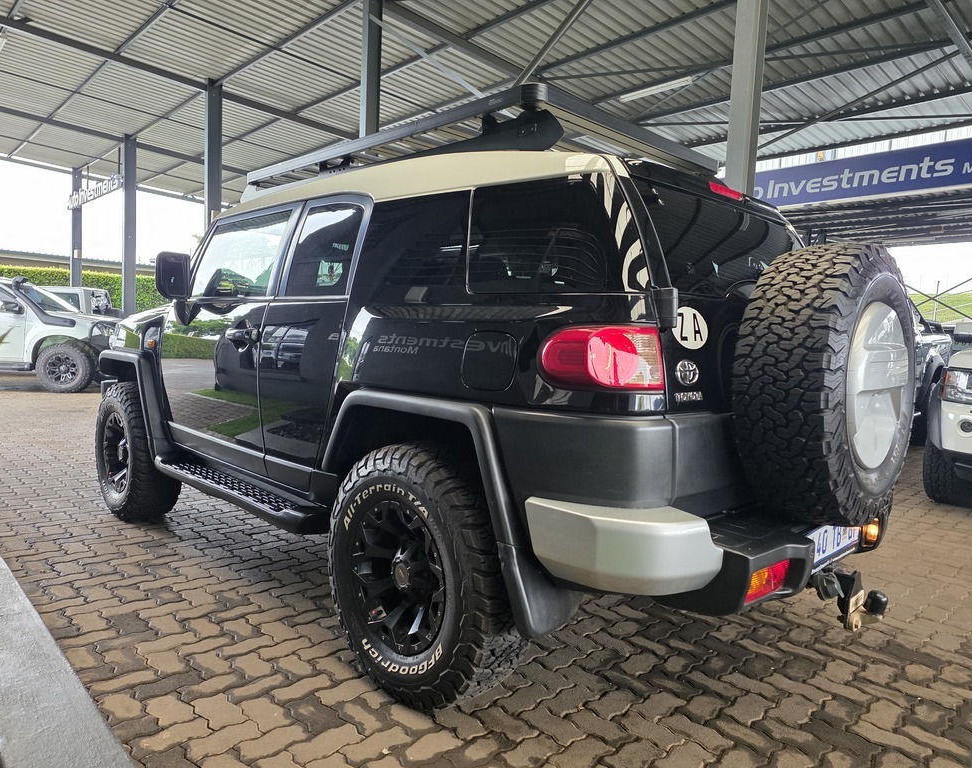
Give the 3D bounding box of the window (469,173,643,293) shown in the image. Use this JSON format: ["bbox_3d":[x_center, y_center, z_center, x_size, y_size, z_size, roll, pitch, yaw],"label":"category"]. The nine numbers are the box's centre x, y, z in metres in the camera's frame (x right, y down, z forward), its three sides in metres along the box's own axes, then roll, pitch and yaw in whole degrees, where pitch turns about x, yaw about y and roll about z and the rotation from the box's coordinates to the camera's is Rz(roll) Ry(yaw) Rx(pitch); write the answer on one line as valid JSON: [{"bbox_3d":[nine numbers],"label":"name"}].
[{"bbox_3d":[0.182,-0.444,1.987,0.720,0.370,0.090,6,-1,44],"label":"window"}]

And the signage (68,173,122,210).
[{"bbox_3d":[-9.948,-4.851,17.238,0.130,0.420,4.956,-2,6,-43],"label":"signage"}]

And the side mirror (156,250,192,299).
[{"bbox_3d":[-1.607,-0.555,3.496,0.120,0.250,0.165,6,6,44],"label":"side mirror"}]

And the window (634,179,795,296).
[{"bbox_3d":[0.863,-0.436,2.240,1.150,0.392,0.060,-2,-20,-45],"label":"window"}]

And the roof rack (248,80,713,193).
[{"bbox_3d":[-0.119,-0.922,3.212,1.165,0.180,1.970,-2,5,-45],"label":"roof rack"}]

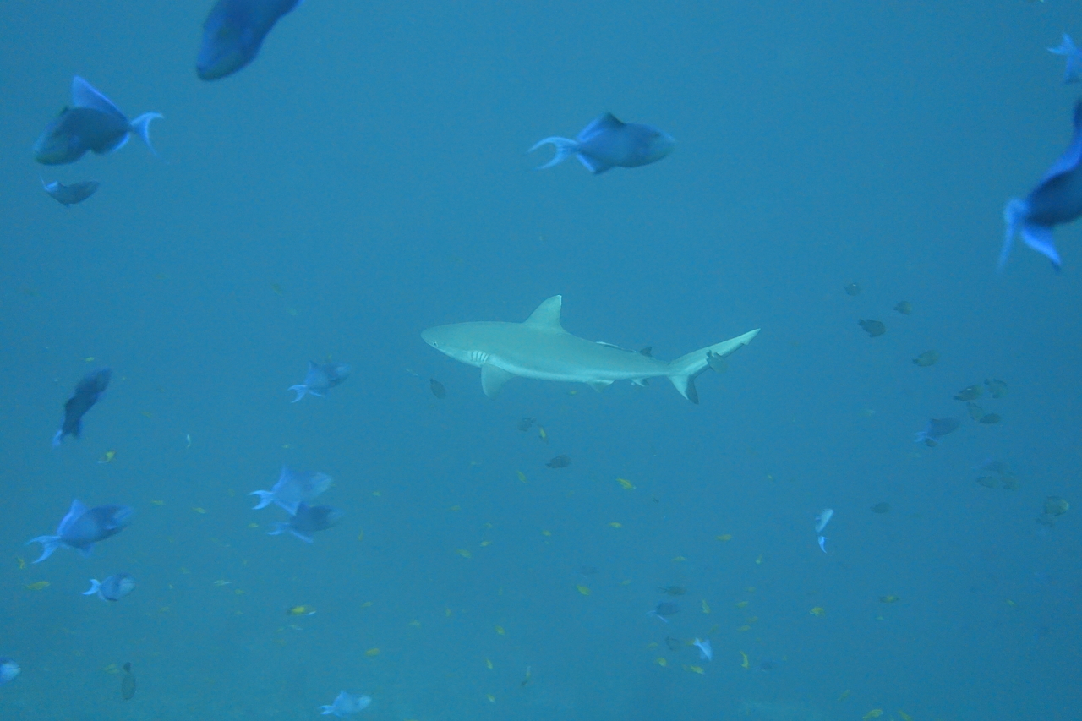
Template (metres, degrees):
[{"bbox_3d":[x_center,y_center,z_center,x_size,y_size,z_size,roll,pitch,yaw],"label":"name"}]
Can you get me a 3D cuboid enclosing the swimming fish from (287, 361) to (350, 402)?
[{"bbox_3d":[-0.865,0.079,6.000,0.265,0.135,0.065,-19,13,-21],"label":"swimming fish"}]

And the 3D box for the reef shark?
[{"bbox_3d":[0.213,-0.044,6.600,1.470,0.420,0.420,5,9,10],"label":"reef shark"}]

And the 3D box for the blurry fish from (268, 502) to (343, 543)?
[{"bbox_3d":[-0.814,0.561,5.300,0.275,0.135,0.065,-11,9,-16],"label":"blurry fish"}]

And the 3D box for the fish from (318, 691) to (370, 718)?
[{"bbox_3d":[-0.872,1.523,6.800,0.245,0.115,0.065,-13,9,-15],"label":"fish"}]

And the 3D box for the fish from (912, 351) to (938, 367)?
[{"bbox_3d":[1.880,-0.008,7.500,0.140,0.085,0.040,-15,9,-12],"label":"fish"}]

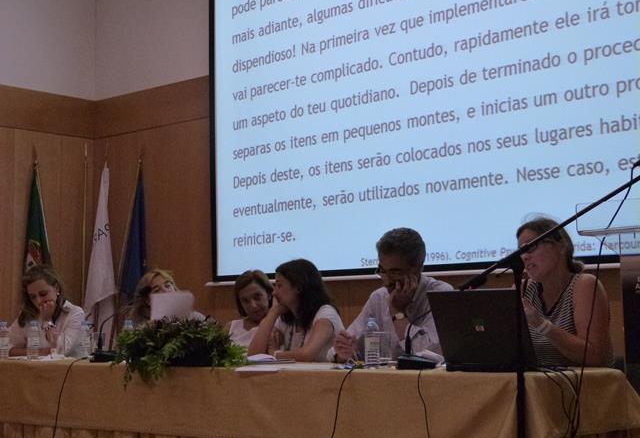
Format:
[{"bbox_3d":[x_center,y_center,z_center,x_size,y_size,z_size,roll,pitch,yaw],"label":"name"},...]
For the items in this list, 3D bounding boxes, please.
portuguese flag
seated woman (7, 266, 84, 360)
[{"bbox_3d":[-1.800,0.203,6.881,0.250,1.120,0.200,0,-5,-9],"label":"portuguese flag"},{"bbox_3d":[-1.505,0.882,5.900,0.520,1.255,0.750,-4,-6,30],"label":"seated woman"}]

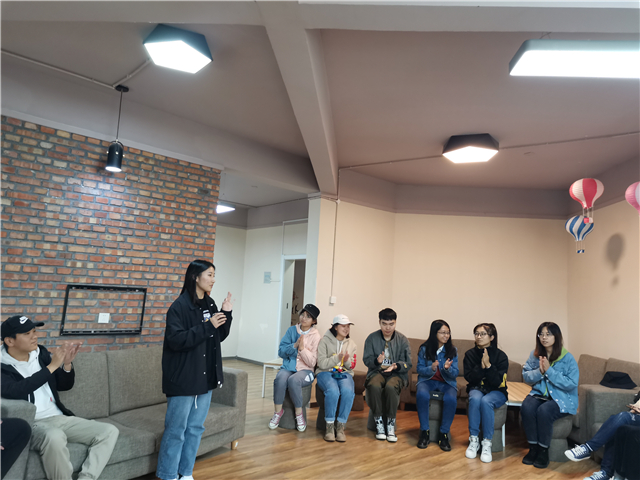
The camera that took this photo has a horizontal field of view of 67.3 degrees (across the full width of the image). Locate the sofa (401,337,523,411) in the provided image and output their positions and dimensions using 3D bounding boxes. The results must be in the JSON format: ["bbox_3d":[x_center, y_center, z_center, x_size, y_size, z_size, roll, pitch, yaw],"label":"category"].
[{"bbox_3d":[1.856,1.821,6.460,1.700,0.870,0.750,3,-6,5],"label":"sofa"}]

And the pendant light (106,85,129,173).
[{"bbox_3d":[-1.716,-0.945,4.088,0.145,0.730,0.145,3,-6,5],"label":"pendant light"}]

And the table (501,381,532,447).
[{"bbox_3d":[2.185,1.928,5.368,0.620,0.455,1.270,3,-6,5],"label":"table"}]

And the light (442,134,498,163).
[{"bbox_3d":[1.590,-0.961,5.065,0.570,0.140,0.560,3,-6,5],"label":"light"}]

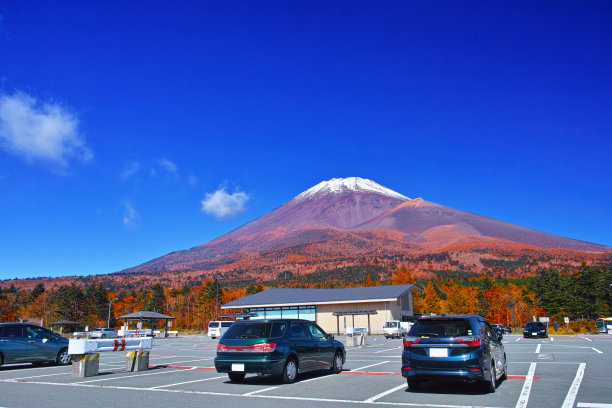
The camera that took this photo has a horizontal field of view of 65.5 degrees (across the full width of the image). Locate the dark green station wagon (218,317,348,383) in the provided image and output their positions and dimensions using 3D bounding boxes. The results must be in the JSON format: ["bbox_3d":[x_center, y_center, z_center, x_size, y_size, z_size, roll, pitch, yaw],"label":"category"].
[{"bbox_3d":[-0.492,3.929,13.025,1.700,1.515,4.640,-8,-16,27],"label":"dark green station wagon"}]

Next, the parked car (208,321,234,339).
[{"bbox_3d":[-9.447,14.753,55.901,1.700,1.980,4.700,-8,-16,25],"label":"parked car"}]

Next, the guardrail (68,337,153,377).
[{"bbox_3d":[-5.972,4.675,14.670,0.640,1.030,2.660,-8,-16,25],"label":"guardrail"}]

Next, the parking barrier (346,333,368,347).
[{"bbox_3d":[3.484,9.168,32.974,0.580,1.180,2.650,-8,-16,27],"label":"parking barrier"}]

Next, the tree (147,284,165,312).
[{"bbox_3d":[-31.233,21.785,98.658,3.600,10.800,3.600,-1,-14,0],"label":"tree"}]

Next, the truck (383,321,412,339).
[{"bbox_3d":[9.049,12.506,47.648,1.490,1.800,3.450,-8,-16,25],"label":"truck"}]

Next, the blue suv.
[{"bbox_3d":[3.523,3.351,11.039,1.700,1.545,4.400,-8,-16,26],"label":"blue suv"}]

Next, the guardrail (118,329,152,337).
[{"bbox_3d":[-12.728,9.981,35.382,0.610,1.220,2.670,-8,-16,27],"label":"guardrail"}]

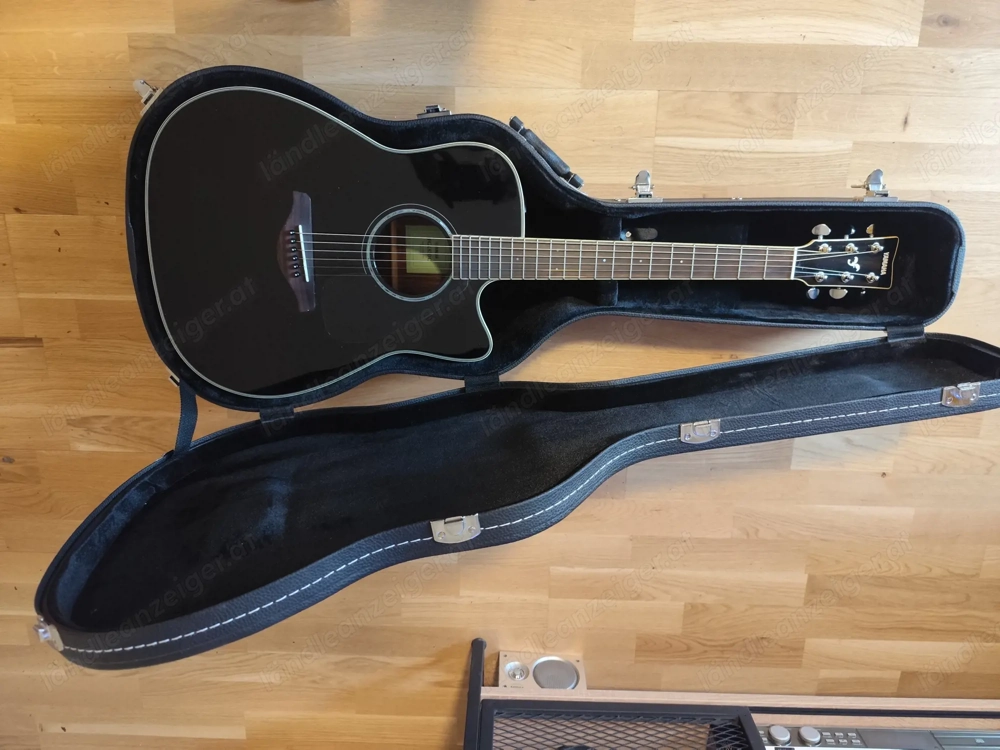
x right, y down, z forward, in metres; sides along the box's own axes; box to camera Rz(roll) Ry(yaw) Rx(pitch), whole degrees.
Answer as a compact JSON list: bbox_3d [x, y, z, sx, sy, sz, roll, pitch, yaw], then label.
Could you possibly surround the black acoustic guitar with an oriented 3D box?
[{"bbox_3d":[0.041,-0.172,0.945,1.034,0.124,0.412,1,106,0],"label":"black acoustic guitar"}]

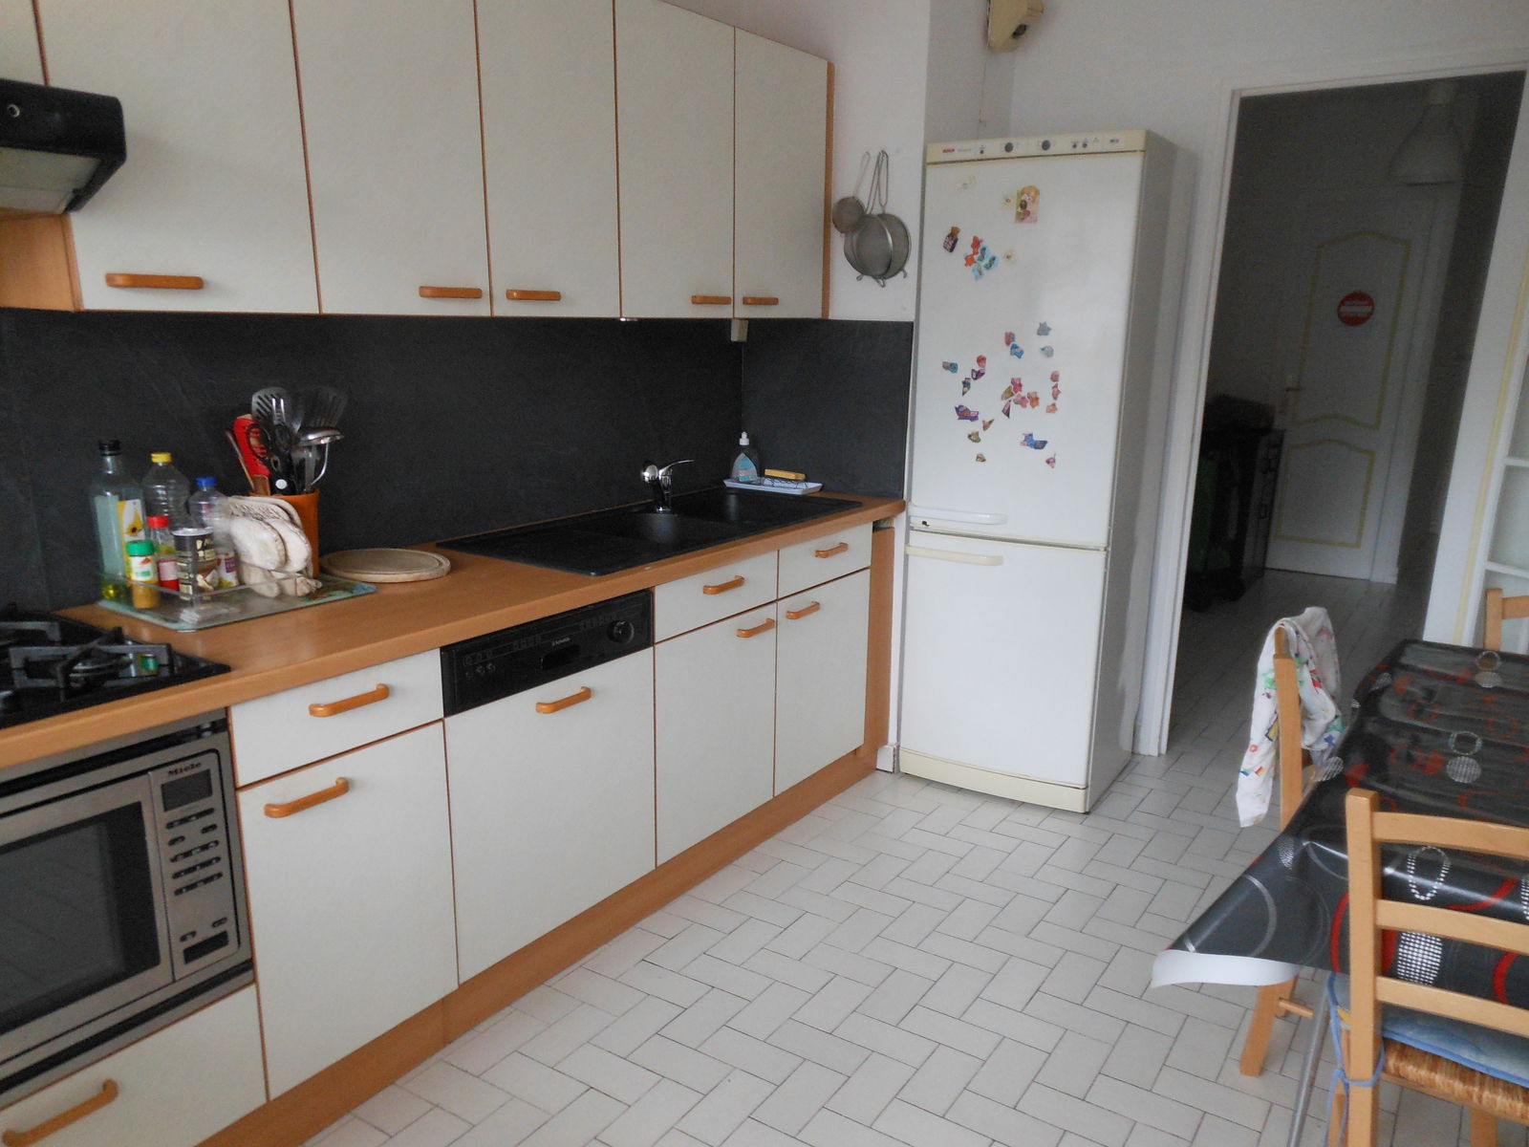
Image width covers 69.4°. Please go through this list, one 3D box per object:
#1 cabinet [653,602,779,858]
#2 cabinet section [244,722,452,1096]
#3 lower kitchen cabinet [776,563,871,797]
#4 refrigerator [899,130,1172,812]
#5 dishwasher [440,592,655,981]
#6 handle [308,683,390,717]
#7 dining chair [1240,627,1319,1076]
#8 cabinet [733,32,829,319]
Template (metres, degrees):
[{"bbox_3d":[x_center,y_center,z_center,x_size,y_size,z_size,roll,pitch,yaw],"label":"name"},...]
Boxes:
[{"bbox_3d":[-0.349,0.352,2.960,0.580,0.562,0.500,10,16,34],"label":"cabinet"},{"bbox_3d":[-0.940,0.542,2.112,0.560,0.560,0.398,10,16,34],"label":"cabinet section"},{"bbox_3d":[-0.063,0.263,3.358,0.580,0.562,0.496,10,16,34],"label":"lower kitchen cabinet"},{"bbox_3d":[0.850,-0.300,3.447,0.600,1.913,0.580,8,15,29],"label":"refrigerator"},{"bbox_3d":[-0.664,0.383,2.505,0.580,0.698,0.600,10,16,34],"label":"dishwasher"},{"bbox_3d":[-0.696,0.214,1.867,0.032,0.020,0.145,10,16,34],"label":"handle"},{"bbox_3d":[1.204,0.548,2.110,0.450,0.870,0.400,10,16,34],"label":"dining chair"},{"bbox_3d":[-0.095,-1.110,3.193,0.355,0.729,0.446,10,16,34],"label":"cabinet"}]

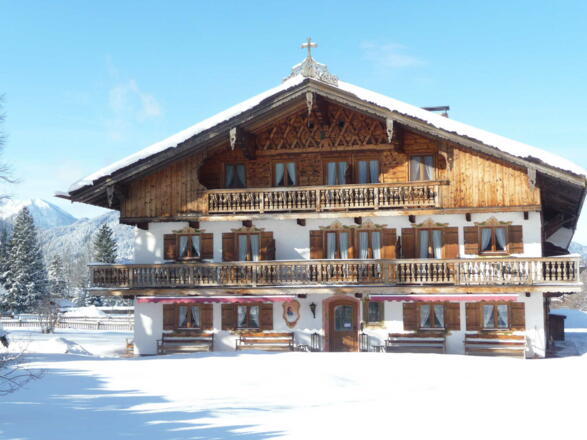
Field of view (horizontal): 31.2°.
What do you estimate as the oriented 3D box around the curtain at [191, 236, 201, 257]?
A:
[{"bbox_3d":[-3.839,1.063,41.389,0.381,0.906,0.080,-2,-4,17],"label":"curtain"}]

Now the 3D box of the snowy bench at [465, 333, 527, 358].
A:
[{"bbox_3d":[7.050,4.423,36.704,2.044,0.892,0.600,-2,-5,16],"label":"snowy bench"}]

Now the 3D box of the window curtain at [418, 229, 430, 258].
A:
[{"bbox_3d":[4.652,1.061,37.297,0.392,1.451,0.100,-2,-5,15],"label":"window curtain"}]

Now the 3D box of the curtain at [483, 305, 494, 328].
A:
[{"bbox_3d":[6.929,3.420,37.366,0.372,0.828,0.070,-2,-5,16],"label":"curtain"}]

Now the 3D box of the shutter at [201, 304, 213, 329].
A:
[{"bbox_3d":[-3.362,3.794,40.897,0.517,1.008,0.060,-2,-4,17],"label":"shutter"}]

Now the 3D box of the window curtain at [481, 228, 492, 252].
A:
[{"bbox_3d":[6.902,0.731,37.490,0.423,0.858,0.080,-2,-6,16],"label":"window curtain"}]

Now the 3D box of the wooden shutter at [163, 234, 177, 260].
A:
[{"bbox_3d":[-4.867,1.082,41.510,0.534,1.003,0.060,-2,-4,17],"label":"wooden shutter"}]

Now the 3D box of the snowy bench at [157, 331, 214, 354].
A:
[{"bbox_3d":[-3.982,4.629,38.844,1.998,0.850,0.580,-2,-5,15],"label":"snowy bench"}]

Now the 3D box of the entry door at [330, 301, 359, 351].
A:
[{"bbox_3d":[1.849,3.980,38.554,1.138,2.080,0.150,-2,-6,16],"label":"entry door"}]

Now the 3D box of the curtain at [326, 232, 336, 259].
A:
[{"bbox_3d":[1.407,1.271,39.118,0.345,1.628,0.070,-2,-5,16],"label":"curtain"}]

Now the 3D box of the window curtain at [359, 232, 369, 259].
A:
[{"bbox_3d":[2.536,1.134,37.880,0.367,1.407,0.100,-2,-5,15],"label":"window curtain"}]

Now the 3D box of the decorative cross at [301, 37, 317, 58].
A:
[{"bbox_3d":[0.563,-6.124,37.313,0.600,0.760,0.100,-2,-6,16],"label":"decorative cross"}]

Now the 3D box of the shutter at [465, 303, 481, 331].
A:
[{"bbox_3d":[6.485,3.503,37.940,0.527,1.004,0.060,-2,-4,17],"label":"shutter"}]

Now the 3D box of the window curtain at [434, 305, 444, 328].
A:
[{"bbox_3d":[5.239,3.463,37.719,0.374,0.858,0.080,-2,-6,16],"label":"window curtain"}]

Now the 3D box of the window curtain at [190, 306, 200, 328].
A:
[{"bbox_3d":[-3.759,3.740,40.314,0.410,0.840,0.080,-2,-6,16],"label":"window curtain"}]

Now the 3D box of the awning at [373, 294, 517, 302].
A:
[{"bbox_3d":[5.347,2.793,37.280,5.339,0.265,0.400,-2,-6,16],"label":"awning"}]

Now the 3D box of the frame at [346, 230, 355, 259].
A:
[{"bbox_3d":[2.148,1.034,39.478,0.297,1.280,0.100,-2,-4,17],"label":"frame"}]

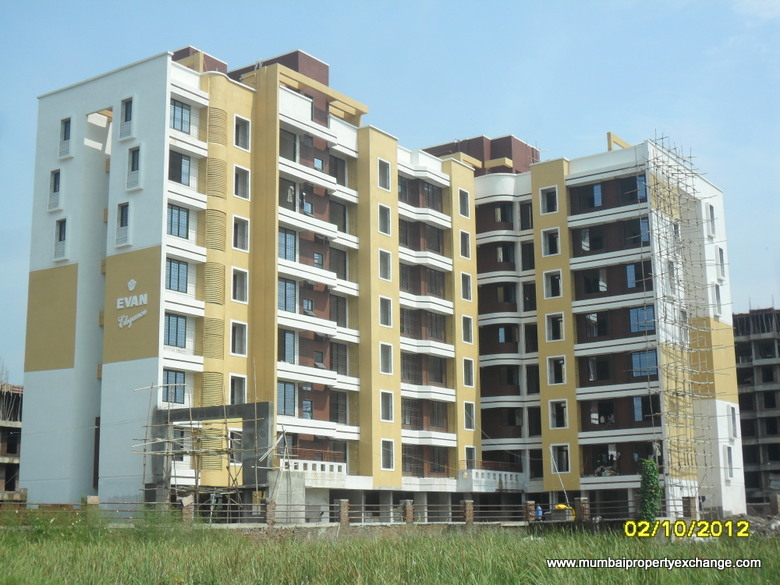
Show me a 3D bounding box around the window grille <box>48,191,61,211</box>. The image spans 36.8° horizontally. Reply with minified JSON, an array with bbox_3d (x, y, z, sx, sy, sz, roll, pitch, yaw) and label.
[{"bbox_3d":[-18.968,-5.230,66.258,0.889,1.007,0.118,-9,-14,35],"label":"window grille"}]

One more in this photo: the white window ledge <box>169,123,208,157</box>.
[{"bbox_3d":[-11.036,-7.965,63.088,0.590,0.840,2.900,-8,-14,34],"label":"white window ledge"}]

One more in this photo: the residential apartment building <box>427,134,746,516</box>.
[{"bbox_3d":[13.715,2.750,86.047,18.321,27.481,14.480,-8,-14,34],"label":"residential apartment building"}]

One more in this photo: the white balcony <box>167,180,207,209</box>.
[{"bbox_3d":[-11.044,-5.078,62.784,0.670,0.837,2.955,-8,-14,34],"label":"white balcony"}]

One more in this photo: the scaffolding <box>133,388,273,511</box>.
[{"bbox_3d":[-8.776,7.812,54.983,7.500,6.200,1.600,-8,-14,34],"label":"scaffolding"}]

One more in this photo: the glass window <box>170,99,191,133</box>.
[{"bbox_3d":[-11.379,-9.544,63.407,0.180,1.670,1.730,-8,-14,34],"label":"glass window"}]

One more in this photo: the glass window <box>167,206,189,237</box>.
[{"bbox_3d":[-11.384,-3.784,62.657,0.138,1.645,1.675,-8,-14,34],"label":"glass window"}]

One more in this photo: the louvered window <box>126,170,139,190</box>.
[{"bbox_3d":[-13.631,-6.024,62.238,0.840,0.950,0.120,-8,-14,34],"label":"louvered window"}]

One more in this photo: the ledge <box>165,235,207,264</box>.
[{"bbox_3d":[-11.004,-2.187,61.932,0.730,0.800,3.000,-8,-14,34],"label":"ledge"}]

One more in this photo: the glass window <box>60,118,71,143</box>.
[{"bbox_3d":[-18.284,-9.187,66.418,0.800,1.260,0.200,-8,-14,34],"label":"glass window"}]

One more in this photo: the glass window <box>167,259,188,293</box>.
[{"bbox_3d":[-11.294,-0.889,61.873,0.120,1.660,1.780,-8,-14,34],"label":"glass window"}]

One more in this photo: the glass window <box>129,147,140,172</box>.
[{"bbox_3d":[-13.654,-7.132,62.961,0.798,1.330,0.197,-8,-14,34],"label":"glass window"}]

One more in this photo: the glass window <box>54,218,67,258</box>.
[{"bbox_3d":[-18.220,-2.958,64.867,0.860,2.150,0.120,-8,-14,34],"label":"glass window"}]

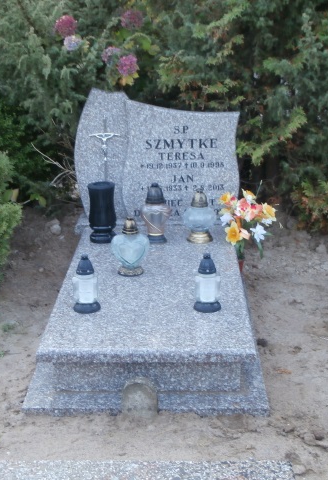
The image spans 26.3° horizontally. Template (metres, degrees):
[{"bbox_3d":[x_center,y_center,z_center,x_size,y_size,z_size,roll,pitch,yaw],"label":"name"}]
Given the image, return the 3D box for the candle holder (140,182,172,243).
[{"bbox_3d":[-0.036,-0.139,3.529,0.160,0.300,0.145,1,20,1],"label":"candle holder"}]

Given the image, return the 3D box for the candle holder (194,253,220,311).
[{"bbox_3d":[0.175,0.162,2.813,0.107,0.235,0.107,0,19,1],"label":"candle holder"}]

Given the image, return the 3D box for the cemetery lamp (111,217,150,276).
[{"bbox_3d":[-0.152,0.020,3.128,0.170,0.262,0.120,0,19,1],"label":"cemetery lamp"}]

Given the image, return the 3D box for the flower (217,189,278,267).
[{"bbox_3d":[0.429,-0.036,3.586,0.300,0.460,0.280,1,19,1],"label":"flower"}]

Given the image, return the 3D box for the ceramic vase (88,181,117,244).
[{"bbox_3d":[-0.308,-0.141,3.493,0.137,0.298,0.137,0,19,1],"label":"ceramic vase"}]

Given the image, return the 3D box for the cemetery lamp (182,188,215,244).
[{"bbox_3d":[0.173,-0.126,3.487,0.157,0.268,0.157,0,19,1],"label":"cemetery lamp"}]

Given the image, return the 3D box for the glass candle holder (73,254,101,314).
[{"bbox_3d":[-0.303,0.168,2.789,0.112,0.236,0.108,1,20,1],"label":"glass candle holder"}]

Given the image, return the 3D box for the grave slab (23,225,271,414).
[{"bbox_3d":[-0.050,0.270,3.143,0.880,0.210,1.500,1,20,1],"label":"grave slab"}]

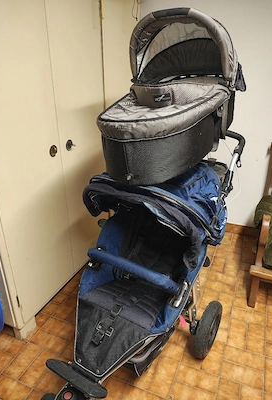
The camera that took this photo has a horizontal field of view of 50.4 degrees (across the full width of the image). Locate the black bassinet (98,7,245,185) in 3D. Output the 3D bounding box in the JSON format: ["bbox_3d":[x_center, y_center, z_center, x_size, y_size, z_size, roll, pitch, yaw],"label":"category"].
[{"bbox_3d":[0.151,-0.478,1.170,0.430,0.510,0.860,10,33,29],"label":"black bassinet"}]

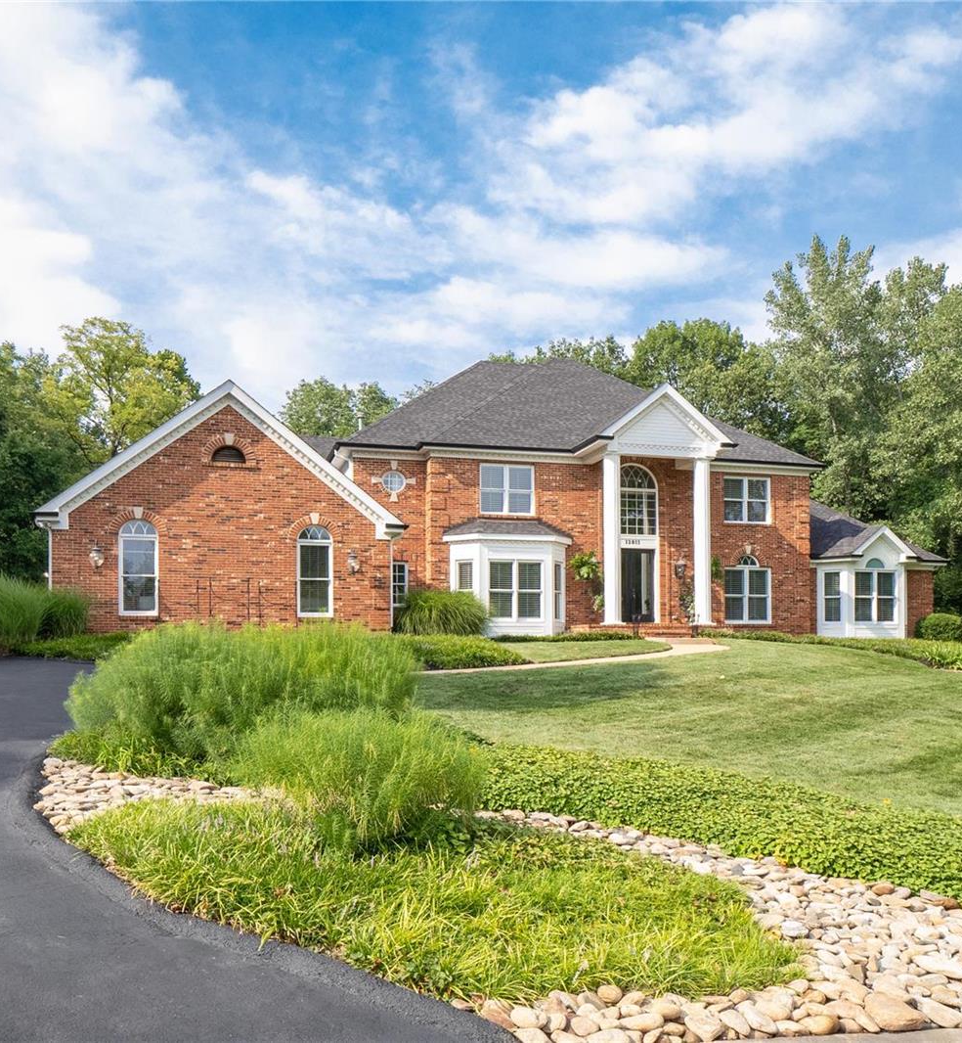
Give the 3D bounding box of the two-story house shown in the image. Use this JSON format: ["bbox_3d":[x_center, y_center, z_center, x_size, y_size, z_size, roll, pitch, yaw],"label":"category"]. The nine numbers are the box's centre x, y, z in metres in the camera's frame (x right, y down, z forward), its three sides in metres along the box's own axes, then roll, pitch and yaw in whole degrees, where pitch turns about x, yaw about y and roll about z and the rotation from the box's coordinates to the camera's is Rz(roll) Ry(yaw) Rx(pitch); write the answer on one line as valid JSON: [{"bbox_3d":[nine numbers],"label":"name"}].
[{"bbox_3d":[2.000,-1.350,31.400,29.500,10.600,15.500,1,-4,-14],"label":"two-story house"}]

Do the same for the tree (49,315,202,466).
[{"bbox_3d":[-17.695,-2.297,43.000,8.000,15.200,8.000,1,-4,-14],"label":"tree"}]

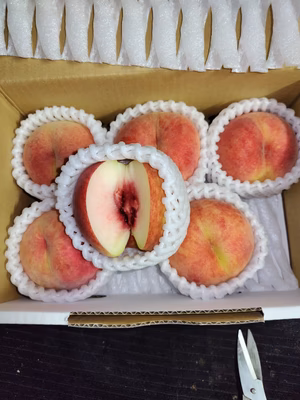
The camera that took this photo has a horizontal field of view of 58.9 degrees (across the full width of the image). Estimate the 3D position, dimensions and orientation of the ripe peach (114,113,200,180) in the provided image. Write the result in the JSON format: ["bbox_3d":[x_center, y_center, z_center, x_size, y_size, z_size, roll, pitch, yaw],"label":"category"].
[{"bbox_3d":[0.009,-0.052,0.282,0.089,0.082,0.087,0,77,2],"label":"ripe peach"}]

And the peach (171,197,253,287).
[{"bbox_3d":[0.061,0.042,0.262,0.087,0.081,0.087,0,77,2],"label":"peach"}]

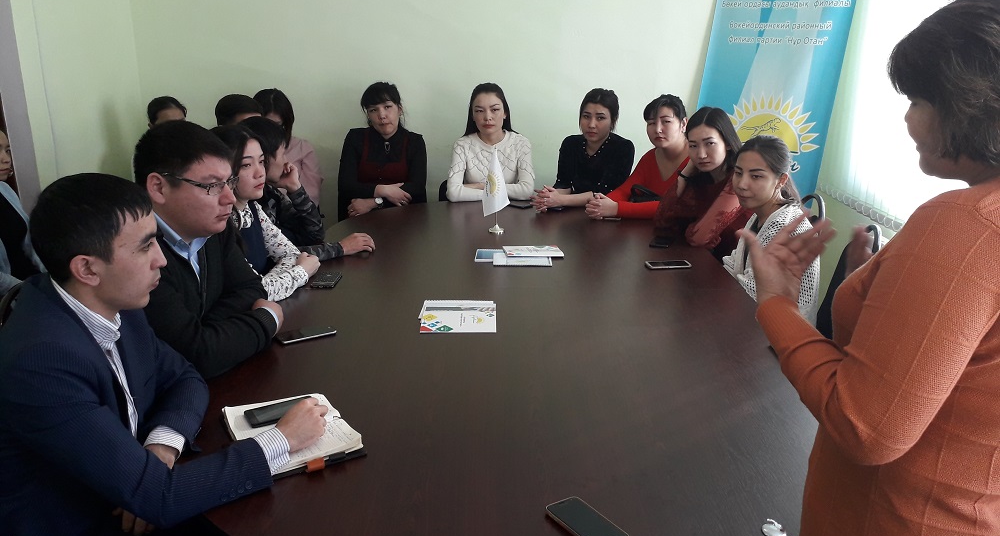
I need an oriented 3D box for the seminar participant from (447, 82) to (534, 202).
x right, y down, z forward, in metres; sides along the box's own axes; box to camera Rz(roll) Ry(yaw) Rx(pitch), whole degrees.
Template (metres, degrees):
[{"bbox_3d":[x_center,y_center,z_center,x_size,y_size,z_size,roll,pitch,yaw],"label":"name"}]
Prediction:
[{"bbox_3d":[-0.046,-0.231,3.844,0.460,1.317,0.680,0,16,-1],"label":"seminar participant"}]

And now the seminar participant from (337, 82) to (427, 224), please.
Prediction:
[{"bbox_3d":[-0.506,-0.161,3.574,0.470,1.327,0.680,-4,16,-14],"label":"seminar participant"}]

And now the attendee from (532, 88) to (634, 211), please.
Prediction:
[{"bbox_3d":[0.430,-0.201,3.791,0.480,1.294,0.680,5,17,16],"label":"attendee"}]

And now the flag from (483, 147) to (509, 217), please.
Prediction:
[{"bbox_3d":[-0.016,-0.332,3.180,0.115,0.317,0.080,4,16,14],"label":"flag"}]

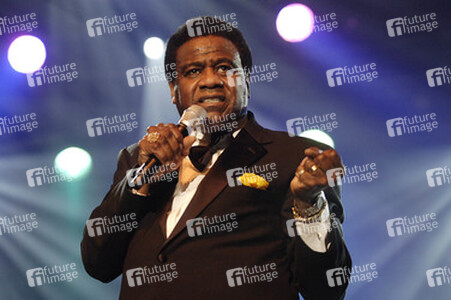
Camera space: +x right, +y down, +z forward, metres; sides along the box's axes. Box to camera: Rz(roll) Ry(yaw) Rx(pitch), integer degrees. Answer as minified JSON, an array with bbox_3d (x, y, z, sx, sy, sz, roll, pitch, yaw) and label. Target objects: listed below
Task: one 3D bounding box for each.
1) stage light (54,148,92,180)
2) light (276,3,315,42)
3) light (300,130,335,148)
[{"bbox_3d":[-0.967,0.041,12.570,0.260,0.260,0.300,0,29,0],"label":"stage light"},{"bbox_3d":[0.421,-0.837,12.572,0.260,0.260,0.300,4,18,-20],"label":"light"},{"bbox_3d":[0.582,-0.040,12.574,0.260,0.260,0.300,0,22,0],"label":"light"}]

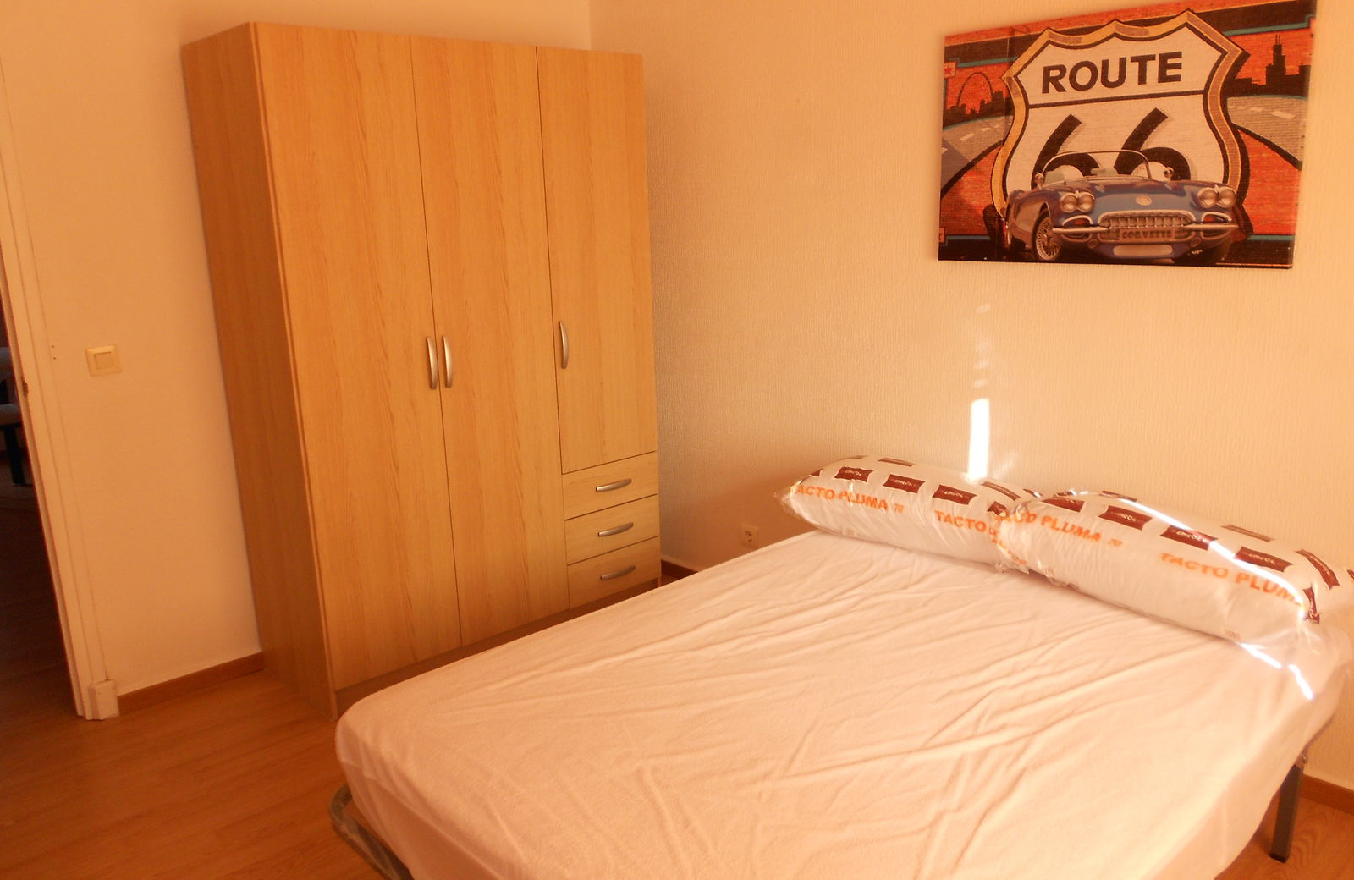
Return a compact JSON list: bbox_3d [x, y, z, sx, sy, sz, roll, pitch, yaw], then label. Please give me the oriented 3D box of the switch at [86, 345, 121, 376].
[{"bbox_3d":[-1.641,-0.225,2.912,0.080,0.080,0.012,-13,18,-41],"label":"switch"}]

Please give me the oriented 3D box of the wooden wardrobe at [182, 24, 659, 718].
[{"bbox_3d":[-0.738,-0.261,3.364,1.284,1.925,0.539,-13,18,-41],"label":"wooden wardrobe"}]

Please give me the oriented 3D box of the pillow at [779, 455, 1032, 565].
[{"bbox_3d":[0.657,0.173,2.924,0.720,0.195,0.325,11,19,44],"label":"pillow"}]

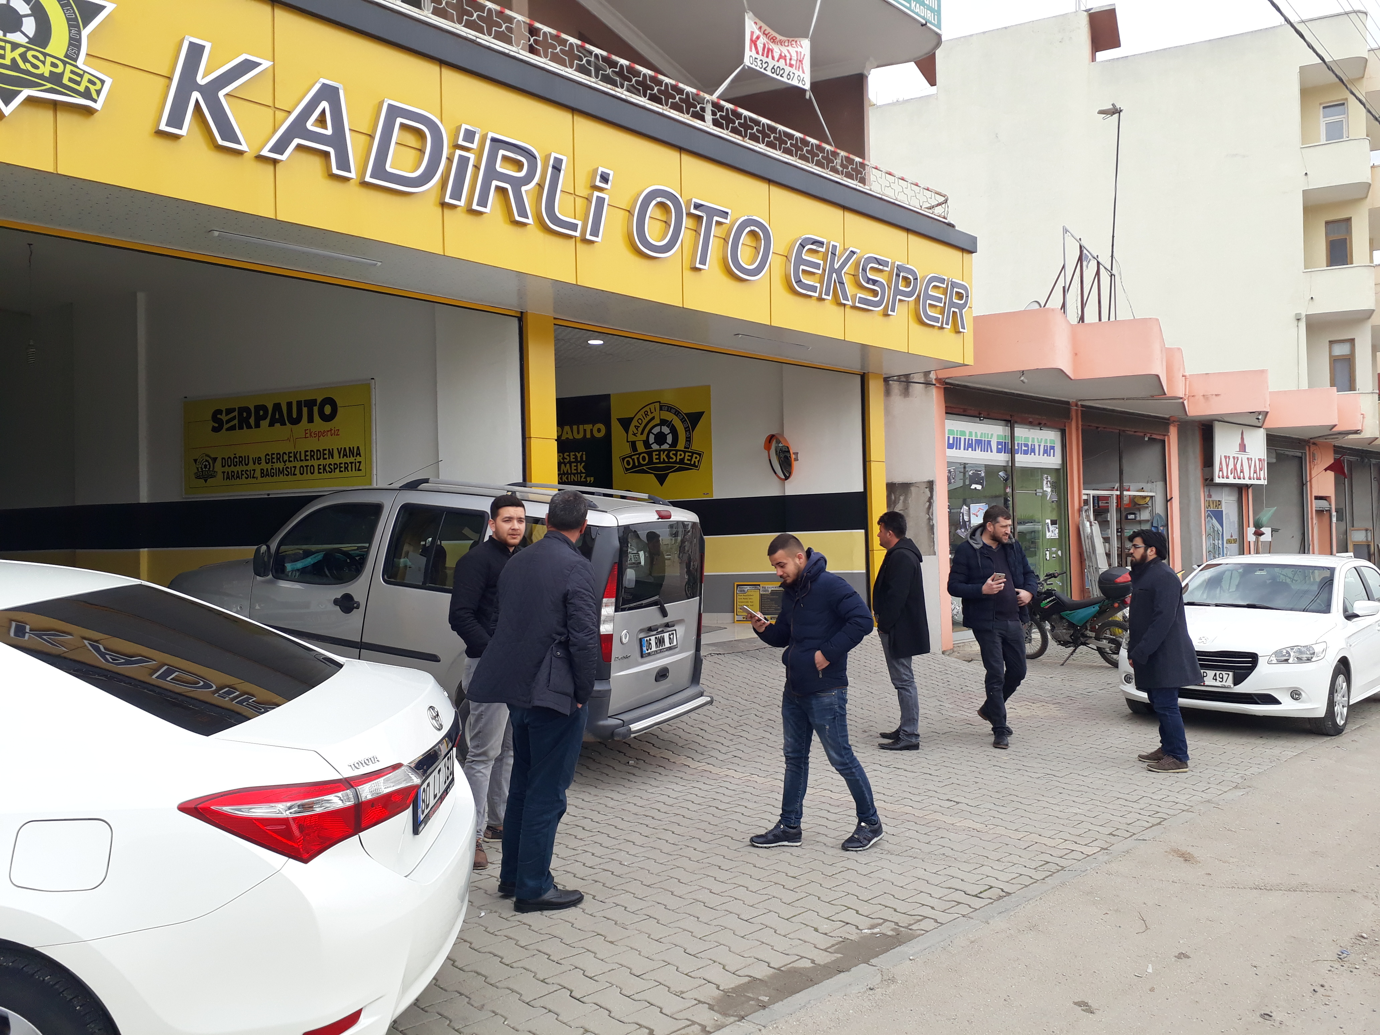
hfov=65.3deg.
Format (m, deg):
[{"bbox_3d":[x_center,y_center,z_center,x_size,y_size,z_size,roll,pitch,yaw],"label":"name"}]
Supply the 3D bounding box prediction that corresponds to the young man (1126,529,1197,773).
[{"bbox_3d":[3.430,0.922,7.840,0.470,1.680,0.520,-2,-2,22],"label":"young man"}]

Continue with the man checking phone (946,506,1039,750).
[{"bbox_3d":[2.385,0.848,8.480,0.660,1.820,0.500,-1,-1,-12],"label":"man checking phone"}]

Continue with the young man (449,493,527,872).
[{"bbox_3d":[-0.965,0.795,5.430,0.540,1.800,0.400,-1,-2,-27],"label":"young man"}]

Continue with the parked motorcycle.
[{"bbox_3d":[4.730,1.215,13.200,0.780,1.220,2.050,0,-2,-38],"label":"parked motorcycle"}]

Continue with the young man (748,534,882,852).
[{"bbox_3d":[0.655,0.903,5.620,0.620,1.620,0.480,-1,-2,-18],"label":"young man"}]

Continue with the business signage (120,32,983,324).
[{"bbox_3d":[0.088,-2.532,9.666,0.110,0.650,9.320,-3,-2,44],"label":"business signage"}]

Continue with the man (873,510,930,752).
[{"bbox_3d":[1.655,0.850,8.420,0.440,1.800,0.540,-2,-1,12],"label":"man"}]

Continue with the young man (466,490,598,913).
[{"bbox_3d":[-0.700,0.791,4.780,0.560,1.800,0.420,-2,-2,34],"label":"young man"}]

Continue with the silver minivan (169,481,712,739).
[{"bbox_3d":[-2.141,0.591,8.189,4.250,1.820,1.720,5,4,26],"label":"silver minivan"}]

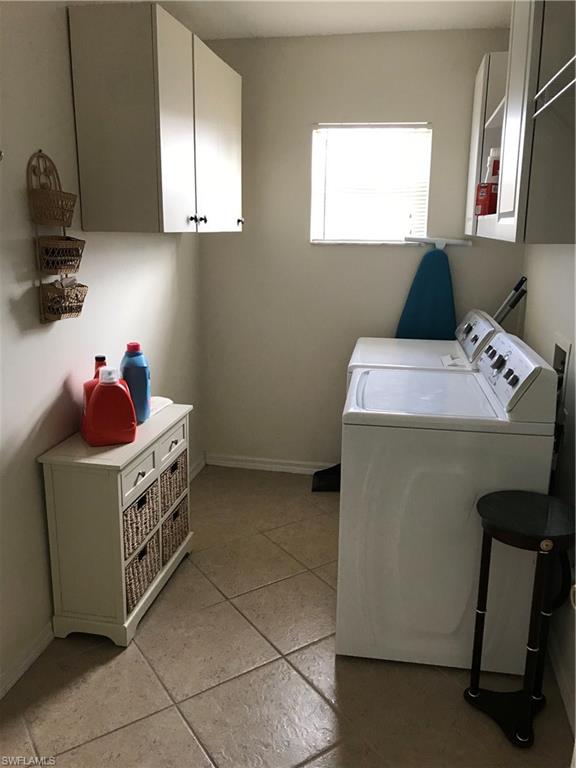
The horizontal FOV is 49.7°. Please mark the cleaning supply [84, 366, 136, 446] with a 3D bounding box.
[{"bbox_3d":[-0.661,0.074,2.310,0.195,0.285,0.110,-4,14,-17],"label":"cleaning supply"}]

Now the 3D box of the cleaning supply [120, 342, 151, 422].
[{"bbox_3d":[-0.620,-0.005,2.534,0.115,0.331,0.085,-3,14,-14],"label":"cleaning supply"}]

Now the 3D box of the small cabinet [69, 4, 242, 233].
[{"bbox_3d":[-0.507,-1.059,2.741,0.332,0.756,1.101,3,14,10],"label":"small cabinet"}]

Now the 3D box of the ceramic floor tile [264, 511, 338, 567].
[{"bbox_3d":[0.158,0.764,3.067,0.421,0.010,0.421,-9,17,-33],"label":"ceramic floor tile"}]

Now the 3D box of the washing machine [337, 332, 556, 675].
[{"bbox_3d":[0.558,0.380,2.364,0.648,1.082,0.684,3,14,10],"label":"washing machine"}]

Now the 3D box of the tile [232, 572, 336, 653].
[{"bbox_3d":[0.044,0.904,2.496,0.421,0.010,0.421,-9,17,-33],"label":"tile"}]

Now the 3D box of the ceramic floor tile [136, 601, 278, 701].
[{"bbox_3d":[-0.297,0.957,2.266,0.421,0.010,0.421,-9,17,-33],"label":"ceramic floor tile"}]

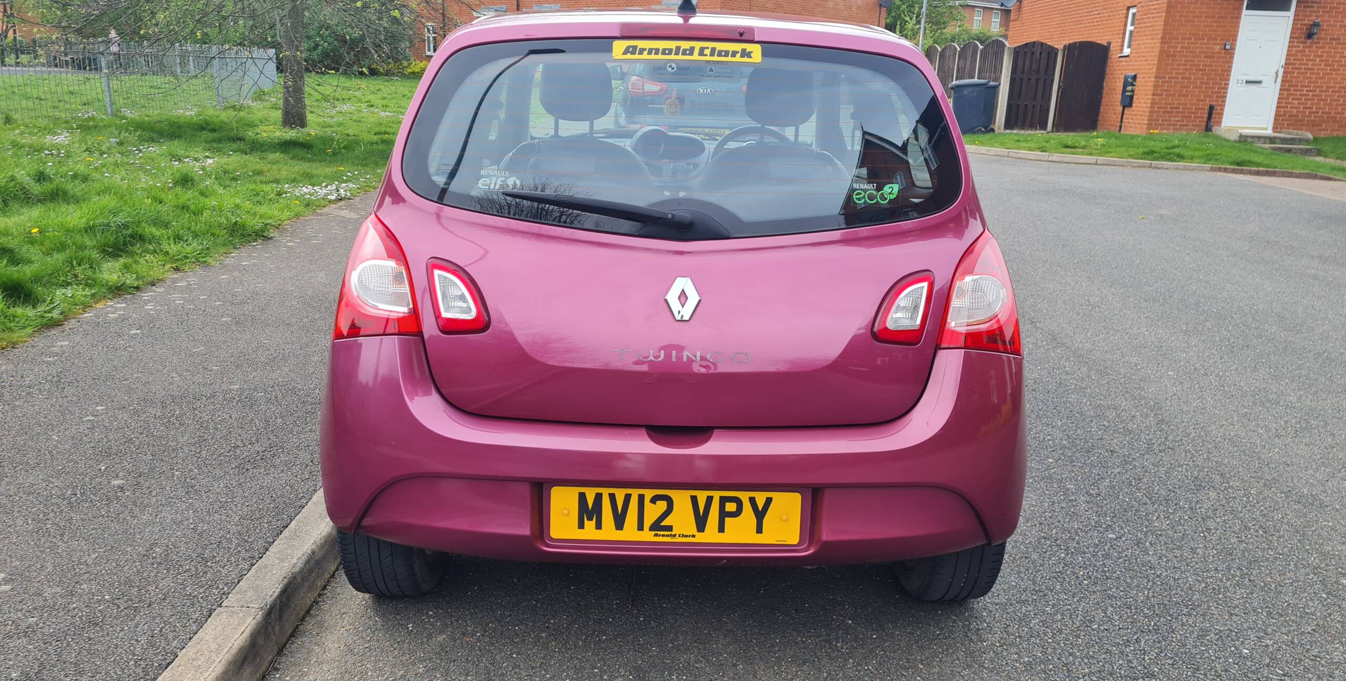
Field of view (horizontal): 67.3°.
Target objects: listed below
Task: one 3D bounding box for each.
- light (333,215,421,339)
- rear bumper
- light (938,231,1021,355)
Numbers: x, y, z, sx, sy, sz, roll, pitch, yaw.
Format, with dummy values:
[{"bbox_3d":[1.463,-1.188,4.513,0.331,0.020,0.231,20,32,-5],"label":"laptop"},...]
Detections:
[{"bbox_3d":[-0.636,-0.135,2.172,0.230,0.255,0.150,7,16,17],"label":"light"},{"bbox_3d":[0.003,0.223,2.208,1.630,0.430,0.400,2,15,-1],"label":"rear bumper"},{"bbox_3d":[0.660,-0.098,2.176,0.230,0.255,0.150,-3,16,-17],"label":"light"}]

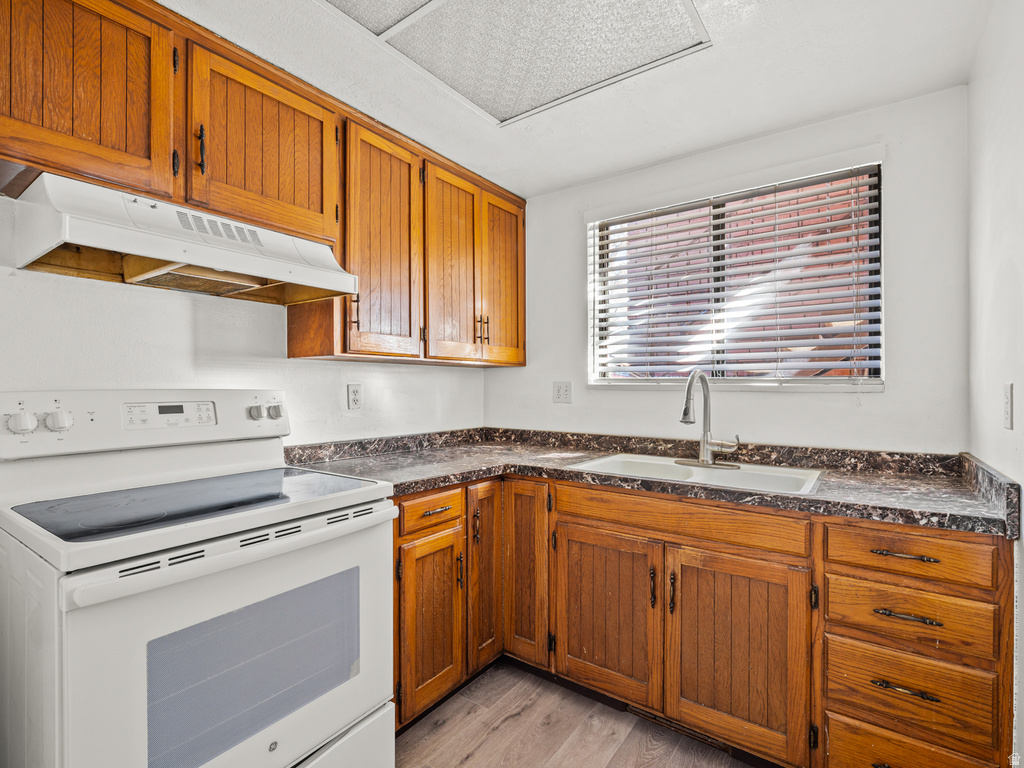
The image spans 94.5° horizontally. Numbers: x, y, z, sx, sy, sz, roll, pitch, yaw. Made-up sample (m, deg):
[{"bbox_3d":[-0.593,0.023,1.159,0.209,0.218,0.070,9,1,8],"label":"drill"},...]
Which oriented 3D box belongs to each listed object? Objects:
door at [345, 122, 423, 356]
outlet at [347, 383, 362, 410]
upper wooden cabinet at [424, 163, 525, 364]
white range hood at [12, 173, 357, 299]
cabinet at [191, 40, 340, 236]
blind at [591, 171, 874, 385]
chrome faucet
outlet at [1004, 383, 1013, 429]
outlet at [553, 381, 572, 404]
[{"bbox_3d":[-0.498,-0.544,1.887,0.035,0.866,0.345,0,-1,37],"label":"door"},{"bbox_3d":[-0.712,0.059,2.144,0.010,0.114,0.070,0,-1,37],"label":"outlet"},{"bbox_3d":[-0.279,-0.542,2.459,0.335,0.883,0.745,0,-1,37],"label":"upper wooden cabinet"},{"bbox_3d":[-0.937,-0.405,1.463,0.465,0.187,0.752,0,-1,37],"label":"white range hood"},{"bbox_3d":[-0.905,-0.740,1.618,0.335,0.470,0.465,0,-1,37],"label":"cabinet"},{"bbox_3d":[0.918,-0.413,2.154,1.200,0.837,0.055,0,-1,36],"label":"blind"},{"bbox_3d":[0.749,0.138,1.893,0.265,0.388,0.280,0,-1,36],"label":"chrome faucet"},{"bbox_3d":[1.236,0.055,1.180,0.010,0.114,0.070,0,-1,36],"label":"outlet"},{"bbox_3d":[0.275,0.047,2.549,0.116,0.114,0.010,0,-1,36],"label":"outlet"}]

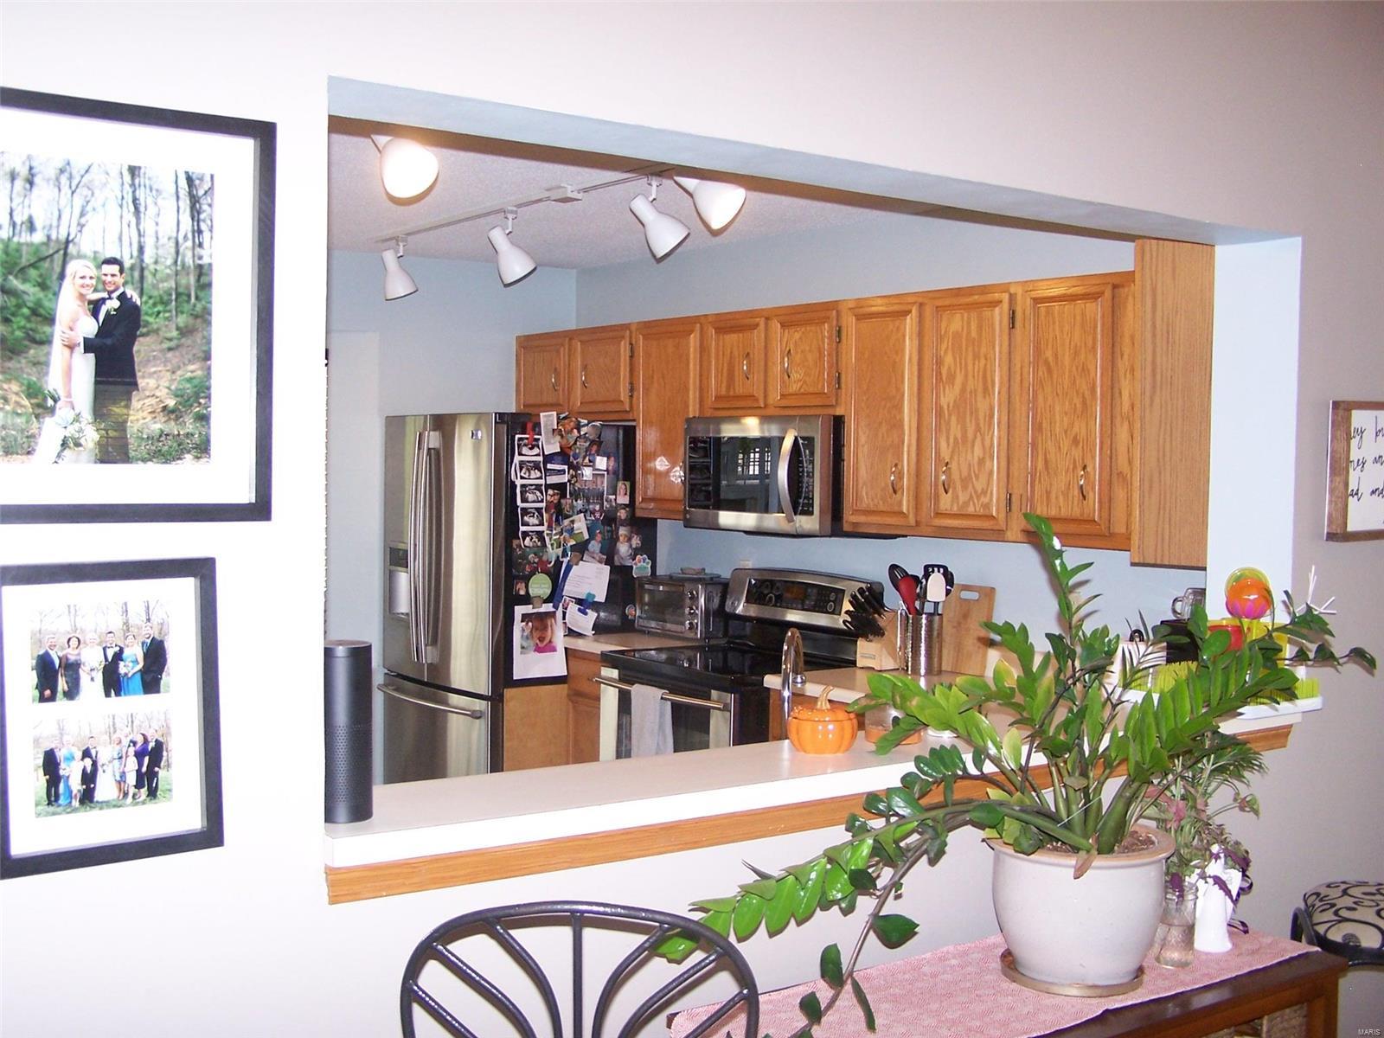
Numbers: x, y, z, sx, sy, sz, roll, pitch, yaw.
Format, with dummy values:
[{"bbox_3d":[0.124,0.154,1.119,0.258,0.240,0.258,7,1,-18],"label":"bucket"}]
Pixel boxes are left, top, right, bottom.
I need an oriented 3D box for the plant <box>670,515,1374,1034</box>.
[{"bbox_3d":[0.505,0.377,2.496,1.120,0.790,0.560,0,2,-10],"label":"plant"}]

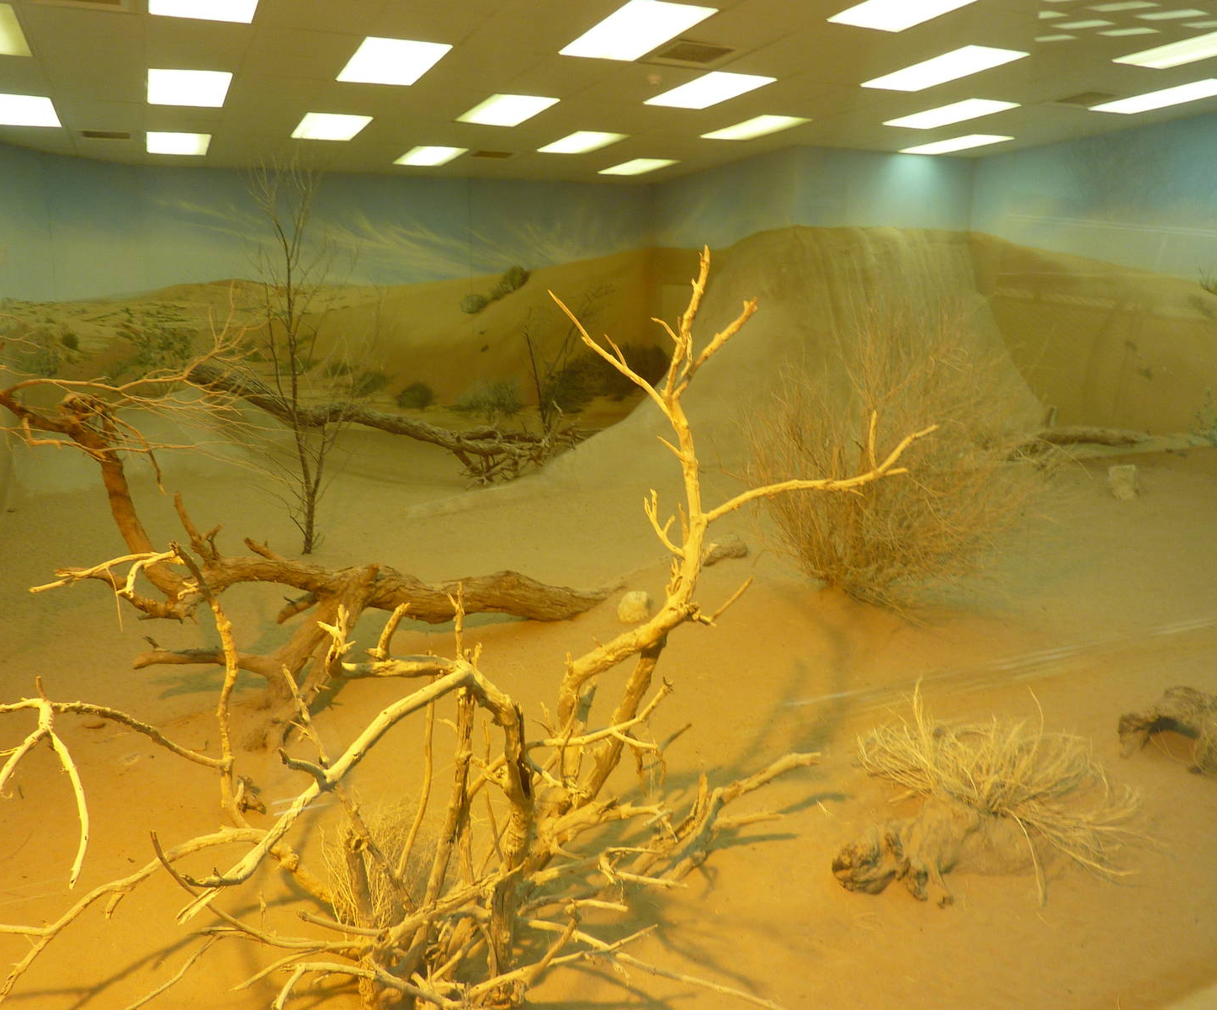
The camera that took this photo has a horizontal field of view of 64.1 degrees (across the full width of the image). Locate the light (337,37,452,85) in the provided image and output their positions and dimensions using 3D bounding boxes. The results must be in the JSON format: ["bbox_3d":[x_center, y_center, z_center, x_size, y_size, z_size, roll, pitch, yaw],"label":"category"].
[{"bbox_3d":[-1.451,-2.970,6.492,0.570,0.070,1.160,-6,12,-24],"label":"light"}]

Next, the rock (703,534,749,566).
[{"bbox_3d":[0.725,0.268,6.117,0.280,0.160,0.190,0,11,7],"label":"rock"}]

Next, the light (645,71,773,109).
[{"bbox_3d":[0.758,-3.200,7.481,0.570,0.070,1.160,-6,12,-24],"label":"light"}]

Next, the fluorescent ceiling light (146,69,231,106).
[{"bbox_3d":[-3.059,-3.050,7.083,0.570,0.070,1.160,-6,12,-24],"label":"fluorescent ceiling light"}]

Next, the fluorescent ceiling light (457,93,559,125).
[{"bbox_3d":[-0.859,-3.286,8.092,0.560,0.070,1.160,-6,12,-24],"label":"fluorescent ceiling light"}]

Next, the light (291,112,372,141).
[{"bbox_3d":[-2.475,-3.381,8.653,0.570,0.070,1.160,-6,12,-24],"label":"light"}]

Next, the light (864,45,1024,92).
[{"bbox_3d":[2.405,-3.158,7.043,0.560,0.070,1.160,-6,12,-24],"label":"light"}]

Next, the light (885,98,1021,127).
[{"bbox_3d":[2.970,-3.418,8.472,0.570,0.070,1.160,-6,12,-24],"label":"light"}]

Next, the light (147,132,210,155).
[{"bbox_3d":[-4.083,-3.431,9.229,0.560,0.070,1.160,-6,12,-24],"label":"light"}]

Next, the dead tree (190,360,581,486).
[{"bbox_3d":[-2.218,-0.888,9.872,3.600,1.100,0.750,-4,11,-11],"label":"dead tree"}]

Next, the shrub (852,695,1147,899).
[{"bbox_3d":[1.120,0.749,2.766,0.800,0.380,0.700,-1,11,0],"label":"shrub"}]

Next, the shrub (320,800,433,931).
[{"bbox_3d":[-0.576,0.903,2.454,0.320,0.310,0.300,-1,11,0],"label":"shrub"}]

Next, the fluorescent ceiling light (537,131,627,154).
[{"bbox_3d":[-0.267,-3.606,9.680,0.560,0.070,1.160,-6,12,-24],"label":"fluorescent ceiling light"}]

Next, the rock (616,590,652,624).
[{"bbox_3d":[0.131,0.507,5.003,0.180,0.140,0.170,-1,11,1],"label":"rock"}]

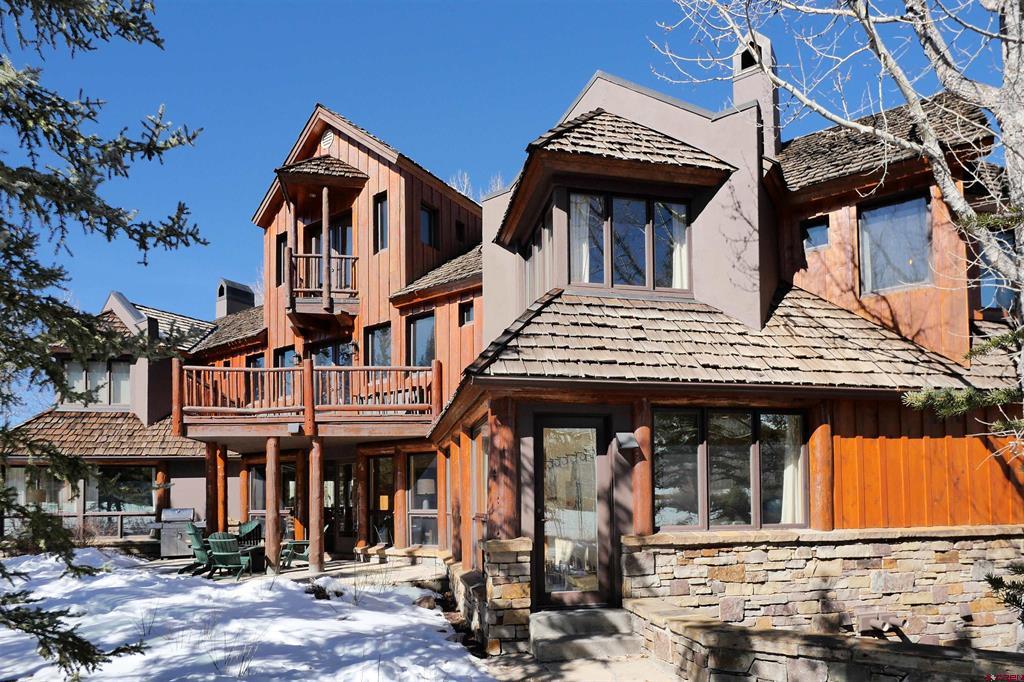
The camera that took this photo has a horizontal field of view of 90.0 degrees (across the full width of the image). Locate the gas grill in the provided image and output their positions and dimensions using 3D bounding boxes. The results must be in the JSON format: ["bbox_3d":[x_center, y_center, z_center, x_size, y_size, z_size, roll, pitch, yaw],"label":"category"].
[{"bbox_3d":[-8.087,4.626,12.300,1.200,1.200,0.620,1,-3,-25],"label":"gas grill"}]

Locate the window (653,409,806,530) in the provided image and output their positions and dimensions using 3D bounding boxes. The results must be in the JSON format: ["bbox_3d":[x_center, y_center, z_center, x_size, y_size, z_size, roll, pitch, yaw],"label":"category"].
[{"bbox_3d":[2.578,1.516,5.990,2.020,1.400,0.150,0,-3,-12],"label":"window"}]

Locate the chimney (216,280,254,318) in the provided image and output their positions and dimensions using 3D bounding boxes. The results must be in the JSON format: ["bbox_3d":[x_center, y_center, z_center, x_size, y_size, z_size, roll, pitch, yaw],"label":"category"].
[{"bbox_3d":[-8.806,-1.354,16.300,0.720,1.350,0.880,-2,-3,33],"label":"chimney"}]

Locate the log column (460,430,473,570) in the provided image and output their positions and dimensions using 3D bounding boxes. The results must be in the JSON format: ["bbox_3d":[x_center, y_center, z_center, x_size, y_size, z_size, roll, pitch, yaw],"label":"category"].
[{"bbox_3d":[-0.626,2.322,7.450,0.230,2.040,0.230,0,-3,-12],"label":"log column"}]

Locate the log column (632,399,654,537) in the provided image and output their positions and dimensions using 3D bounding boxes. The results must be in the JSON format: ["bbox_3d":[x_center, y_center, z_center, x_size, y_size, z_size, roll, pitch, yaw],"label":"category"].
[{"bbox_3d":[1.475,1.419,5.740,0.240,1.540,0.240,0,-3,-12],"label":"log column"}]

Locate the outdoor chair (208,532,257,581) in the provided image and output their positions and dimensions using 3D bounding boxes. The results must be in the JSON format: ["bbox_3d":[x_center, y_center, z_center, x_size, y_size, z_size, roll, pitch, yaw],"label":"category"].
[{"bbox_3d":[-4.924,3.790,9.000,0.700,0.850,0.820,0,-3,-10],"label":"outdoor chair"}]

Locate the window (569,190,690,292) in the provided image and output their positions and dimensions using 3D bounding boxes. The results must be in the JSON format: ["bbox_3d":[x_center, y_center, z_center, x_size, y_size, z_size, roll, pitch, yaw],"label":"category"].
[{"bbox_3d":[1.602,-1.343,6.980,1.780,1.260,0.150,0,-3,-12],"label":"window"}]

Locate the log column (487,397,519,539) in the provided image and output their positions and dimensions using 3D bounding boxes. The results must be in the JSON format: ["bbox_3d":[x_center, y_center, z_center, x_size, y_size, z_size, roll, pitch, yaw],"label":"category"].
[{"bbox_3d":[-0.103,1.347,5.450,0.310,1.510,0.310,0,-3,-12],"label":"log column"}]

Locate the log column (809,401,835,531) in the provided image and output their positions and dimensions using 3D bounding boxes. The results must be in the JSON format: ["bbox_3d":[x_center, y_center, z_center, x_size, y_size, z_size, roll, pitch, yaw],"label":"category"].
[{"bbox_3d":[3.767,1.519,6.220,0.250,1.570,0.250,0,-3,-12],"label":"log column"}]

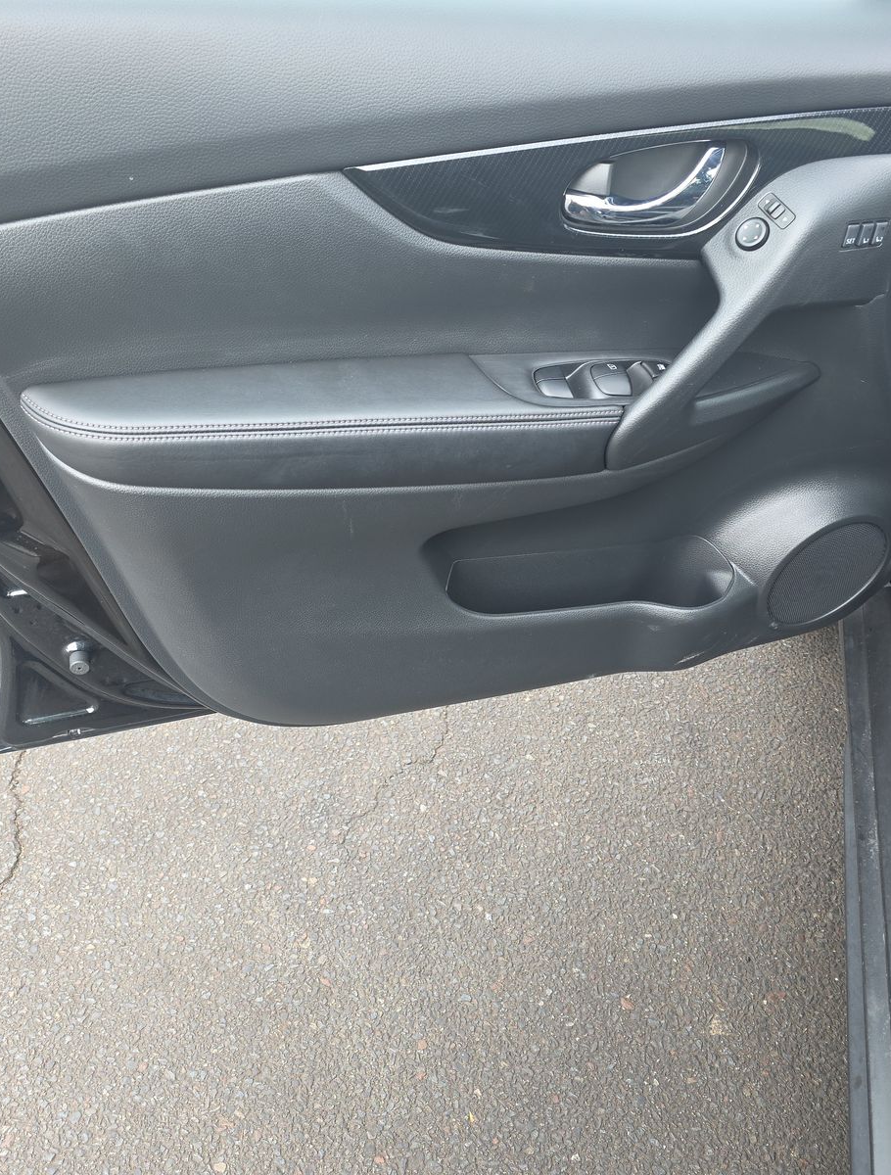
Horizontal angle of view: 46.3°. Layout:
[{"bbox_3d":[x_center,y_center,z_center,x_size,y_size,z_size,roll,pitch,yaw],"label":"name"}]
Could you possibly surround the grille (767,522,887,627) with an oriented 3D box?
[{"bbox_3d":[0.450,-0.017,1.231,0.160,0.160,0.016,-15,47,-14],"label":"grille"}]

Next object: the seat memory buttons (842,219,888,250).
[{"bbox_3d":[0.356,-0.302,0.887,0.037,0.024,0.010,-9,42,-8],"label":"seat memory buttons"}]

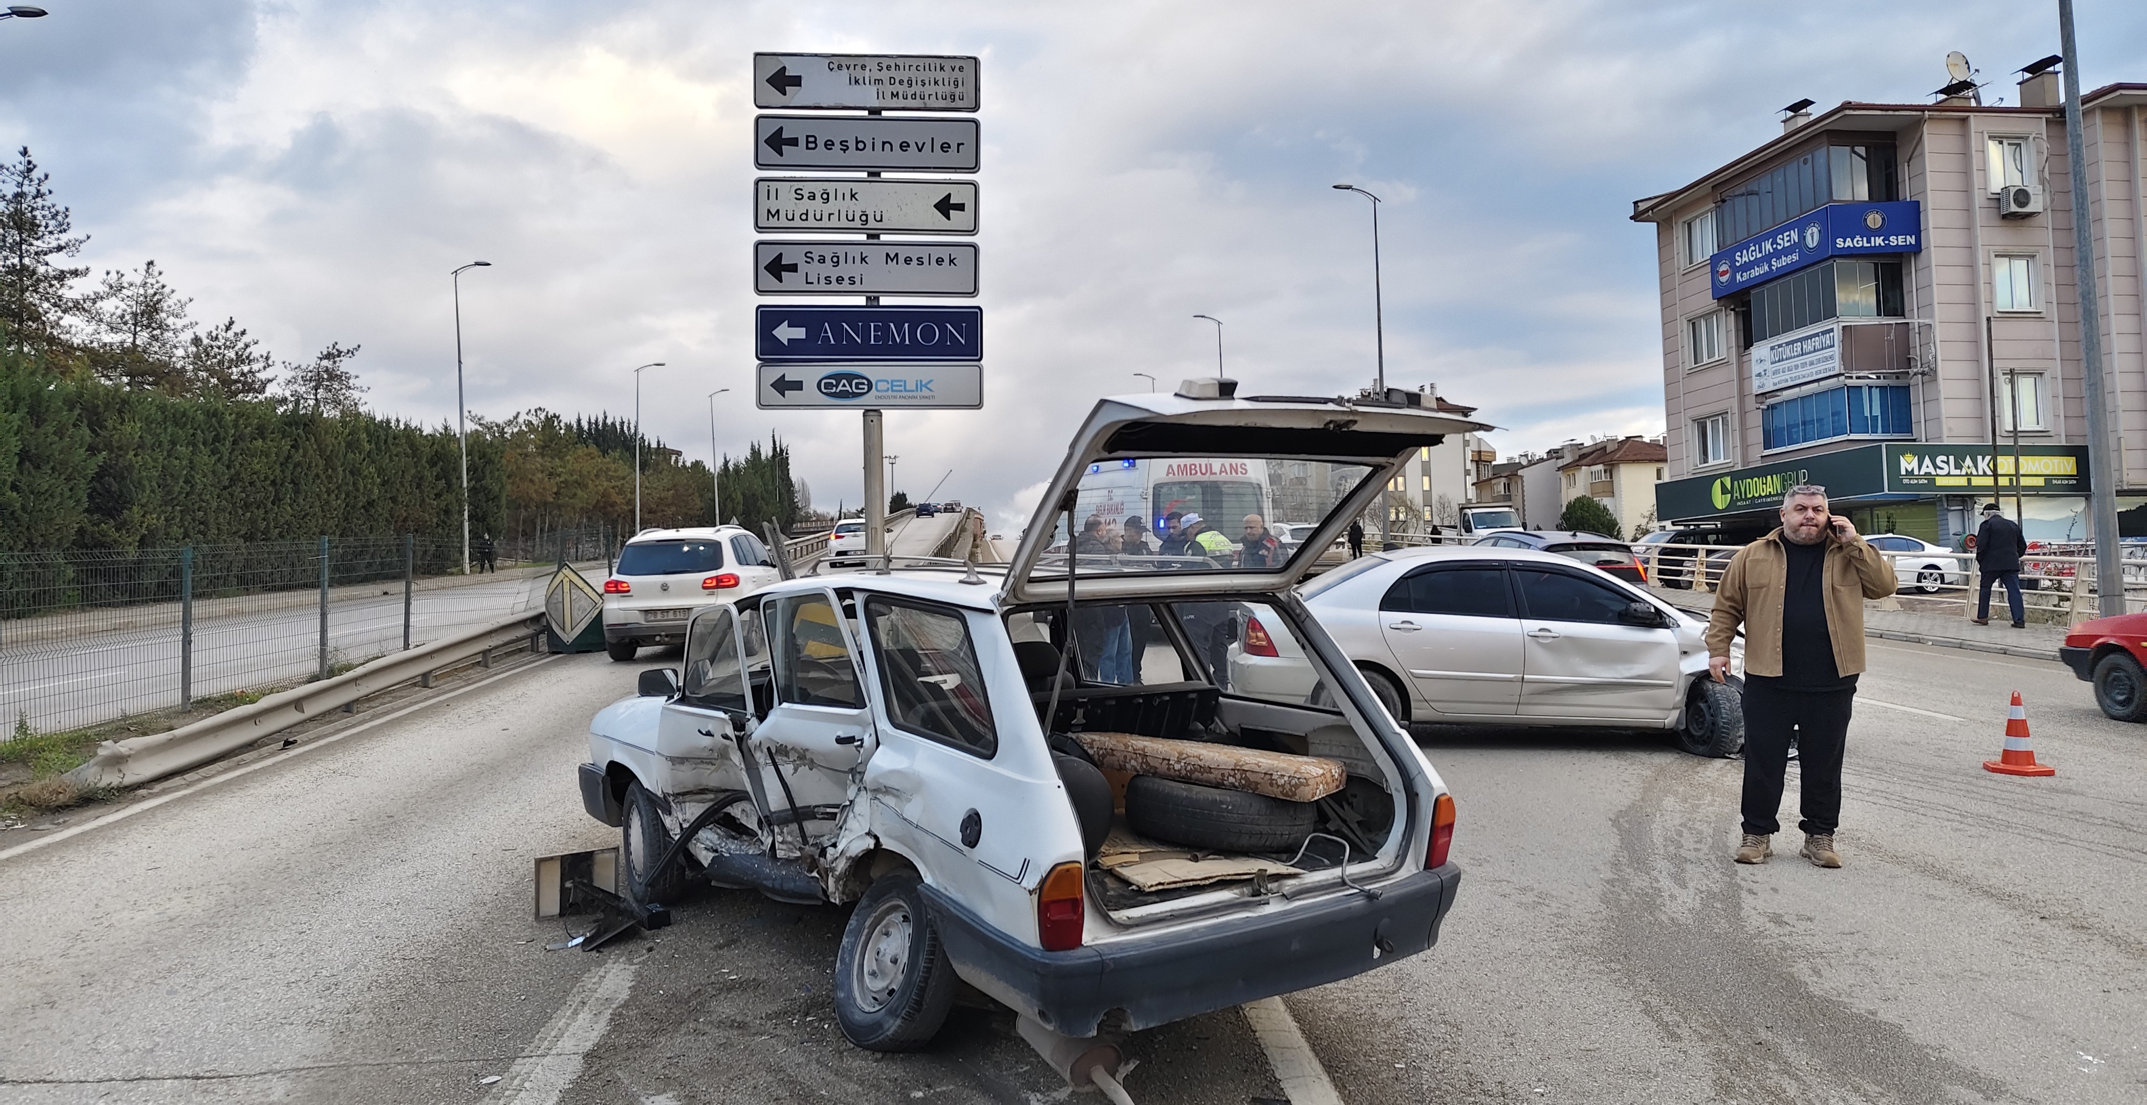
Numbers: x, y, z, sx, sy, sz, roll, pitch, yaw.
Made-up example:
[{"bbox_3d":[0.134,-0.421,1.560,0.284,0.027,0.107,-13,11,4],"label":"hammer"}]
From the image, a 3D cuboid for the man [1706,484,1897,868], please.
[{"bbox_3d":[3.495,0.588,7.254,0.780,1.810,0.420,-2,-2,24],"label":"man"}]

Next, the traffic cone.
[{"bbox_3d":[6.327,1.194,9.980,0.400,0.520,0.400,-3,-3,38],"label":"traffic cone"}]

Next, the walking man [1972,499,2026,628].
[{"bbox_3d":[12.603,0.172,20.300,0.570,1.730,0.500,-1,-2,-9],"label":"walking man"}]

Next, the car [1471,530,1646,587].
[{"bbox_3d":[7.000,0.444,23.100,1.800,1.550,4.300,-2,-1,-9],"label":"car"}]

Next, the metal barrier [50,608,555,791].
[{"bbox_3d":[-7.333,1.259,15.881,0.350,0.560,10.764,-2,1,-3],"label":"metal barrier"}]

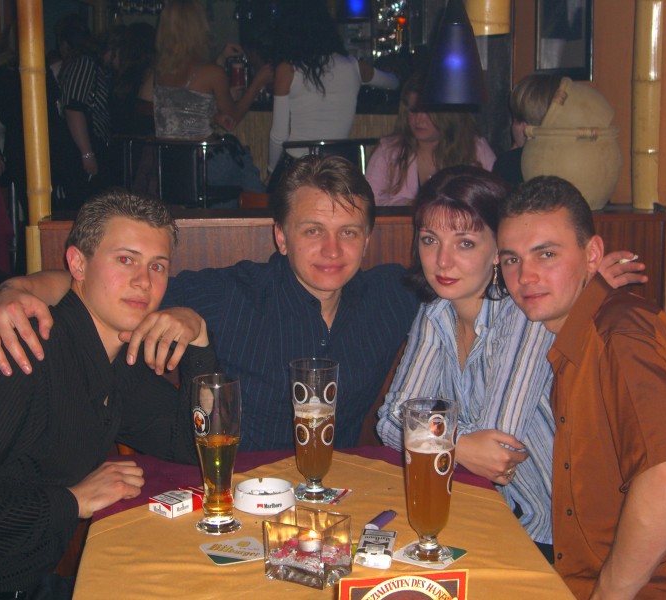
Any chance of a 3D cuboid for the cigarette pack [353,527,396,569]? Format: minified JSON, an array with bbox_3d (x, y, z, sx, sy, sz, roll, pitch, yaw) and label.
[{"bbox_3d":[0.065,0.374,1.988,0.055,0.022,0.086,2,10,10],"label":"cigarette pack"}]

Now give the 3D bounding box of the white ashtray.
[{"bbox_3d":[-0.113,0.329,2.221,0.103,0.035,0.103,-1,10,-3],"label":"white ashtray"}]

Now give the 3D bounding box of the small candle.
[{"bbox_3d":[-0.034,0.350,1.901,0.037,0.019,0.037,0,10,0],"label":"small candle"}]

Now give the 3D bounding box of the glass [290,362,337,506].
[{"bbox_3d":[-0.032,0.224,2.253,0.083,0.232,0.083,0,10,0],"label":"glass"}]

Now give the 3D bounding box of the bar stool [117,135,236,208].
[{"bbox_3d":[-0.688,-0.296,5.870,0.500,0.850,0.480,0,10,0],"label":"bar stool"}]

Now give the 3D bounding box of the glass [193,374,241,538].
[{"bbox_3d":[-0.183,0.245,2.093,0.080,0.243,0.080,0,10,0],"label":"glass"}]

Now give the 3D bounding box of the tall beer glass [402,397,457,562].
[{"bbox_3d":[0.145,0.270,1.978,0.083,0.232,0.083,0,10,0],"label":"tall beer glass"}]

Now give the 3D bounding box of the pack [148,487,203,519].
[{"bbox_3d":[-0.257,0.337,2.211,0.056,0.023,0.088,8,12,39],"label":"pack"}]

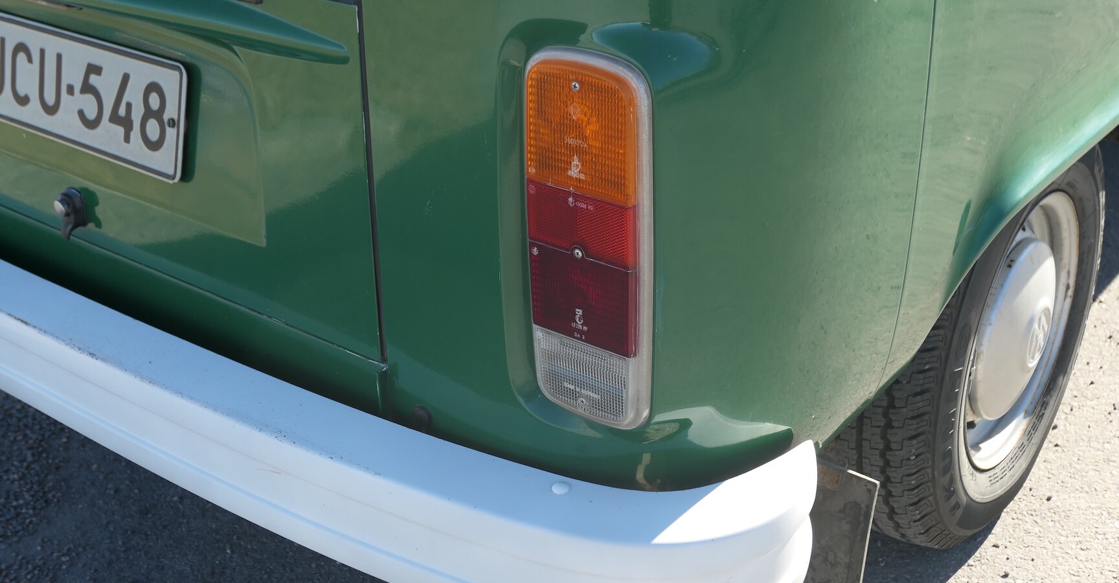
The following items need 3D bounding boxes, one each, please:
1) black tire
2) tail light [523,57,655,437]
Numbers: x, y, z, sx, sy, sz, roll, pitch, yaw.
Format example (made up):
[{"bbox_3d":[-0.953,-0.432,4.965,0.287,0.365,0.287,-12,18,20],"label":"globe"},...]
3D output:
[{"bbox_3d":[0.572,0.034,1.778,0.187,0.642,0.645,18,30,35],"label":"black tire"},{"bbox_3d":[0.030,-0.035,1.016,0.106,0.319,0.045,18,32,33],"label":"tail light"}]

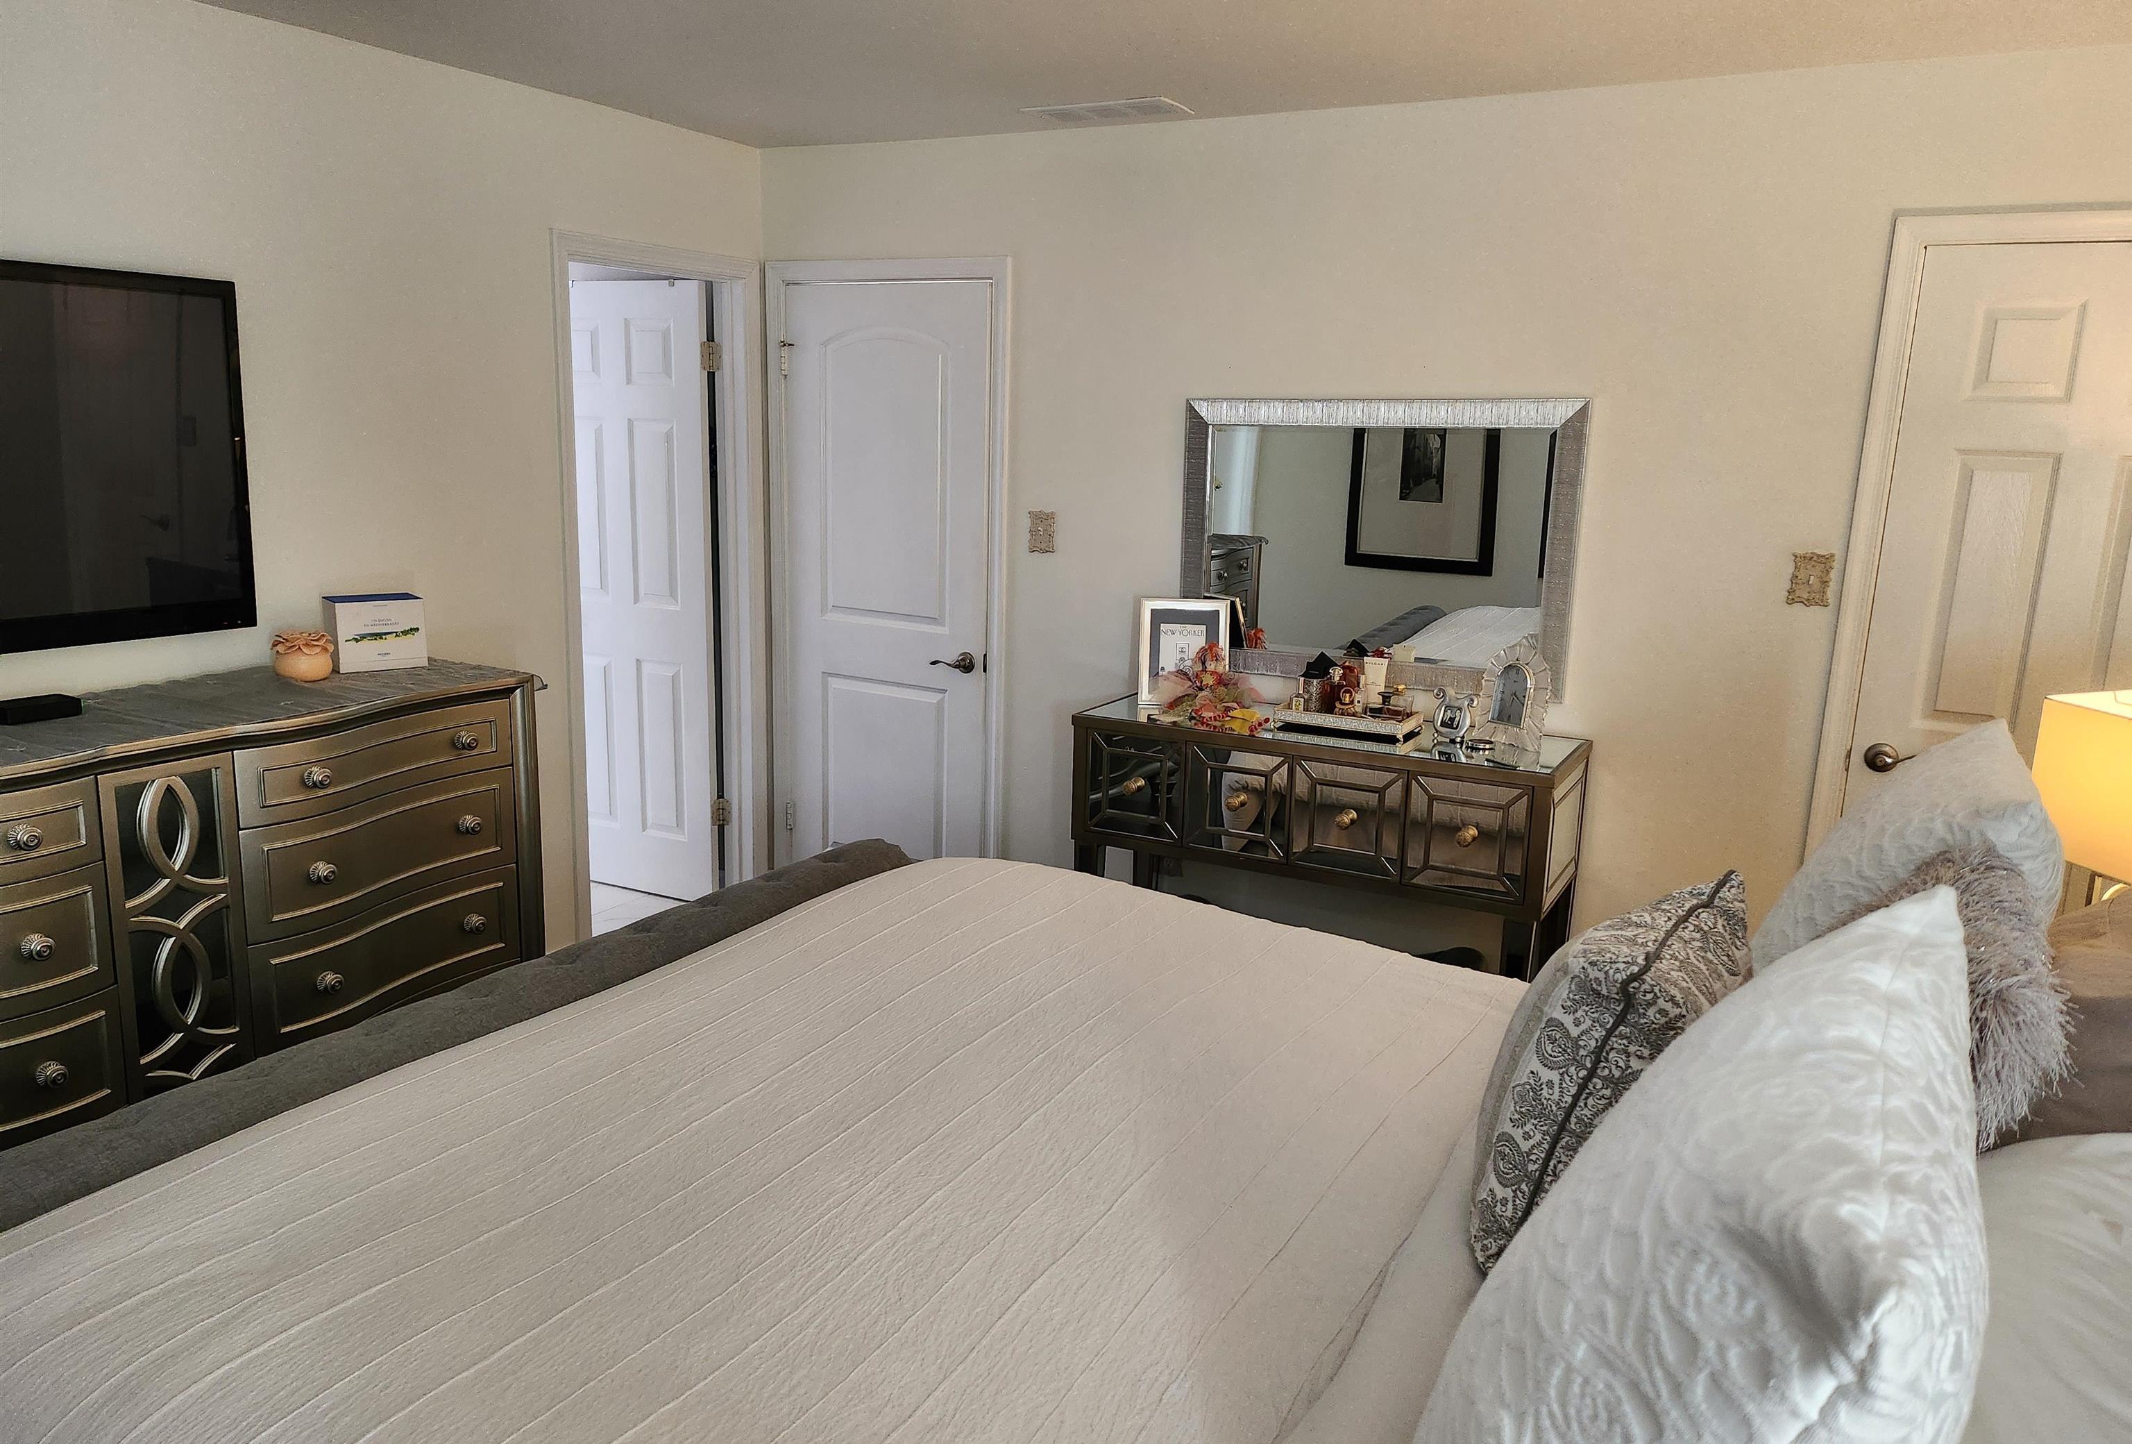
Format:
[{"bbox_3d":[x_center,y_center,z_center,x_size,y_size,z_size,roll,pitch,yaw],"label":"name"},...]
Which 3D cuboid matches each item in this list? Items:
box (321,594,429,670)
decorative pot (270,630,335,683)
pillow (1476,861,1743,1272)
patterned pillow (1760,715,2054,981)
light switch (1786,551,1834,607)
[{"bbox_3d":[-1.624,-0.211,3.479,0.192,0.159,0.115,-8,15,-39],"label":"box"},{"bbox_3d":[-1.695,-0.150,3.310,0.125,0.108,0.125,2,12,0],"label":"decorative pot"},{"bbox_3d":[0.643,0.393,1.701,0.190,0.420,0.470,28,24,28],"label":"pillow"},{"bbox_3d":[0.990,0.301,1.803,0.220,0.570,0.620,29,23,24],"label":"patterned pillow"},{"bbox_3d":[1.725,-0.328,3.426,0.090,0.120,0.014,8,13,28],"label":"light switch"}]

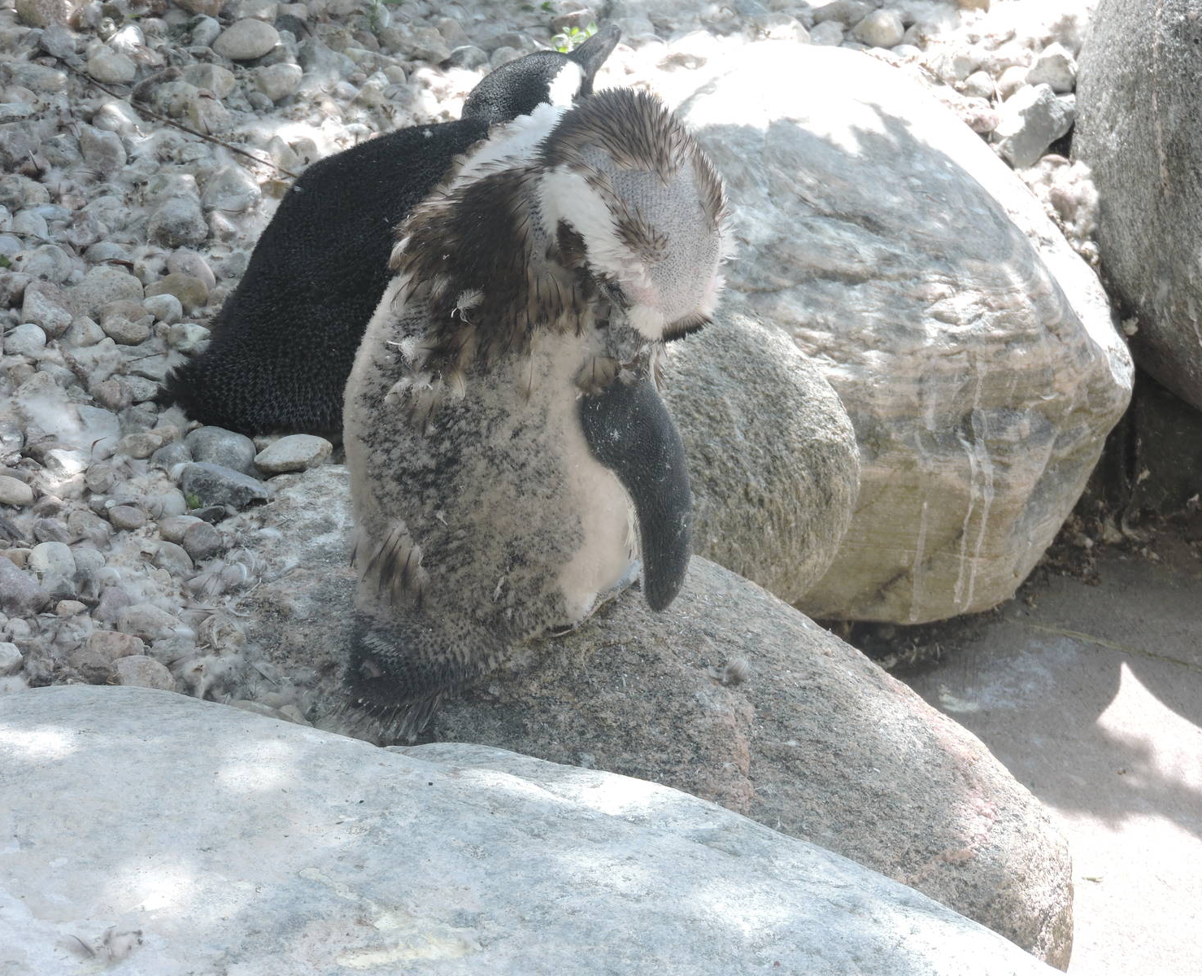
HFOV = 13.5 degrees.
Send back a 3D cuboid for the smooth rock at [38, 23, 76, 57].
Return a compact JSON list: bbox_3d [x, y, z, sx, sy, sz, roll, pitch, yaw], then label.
[{"bbox_3d":[-0.517,-0.426,4.827,0.038,0.032,0.036,0,28,0],"label":"smooth rock"}]

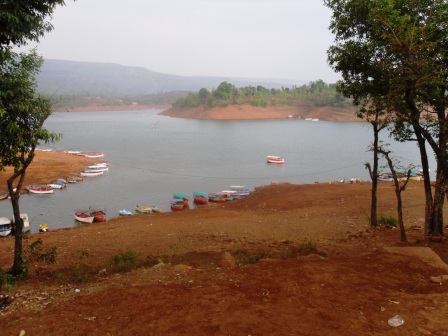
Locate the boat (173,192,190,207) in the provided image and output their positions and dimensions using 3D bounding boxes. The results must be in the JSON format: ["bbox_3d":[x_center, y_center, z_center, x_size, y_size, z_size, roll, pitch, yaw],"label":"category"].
[{"bbox_3d":[-7.564,5.446,80.235,1.700,1.900,5.000,-4,10,-25],"label":"boat"}]

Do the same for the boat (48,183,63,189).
[{"bbox_3d":[-35.163,3.470,95.092,4.200,1.300,1.600,4,10,25],"label":"boat"}]

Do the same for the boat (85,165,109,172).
[{"bbox_3d":[-32.444,0.150,115.414,5.600,1.700,1.800,-2,9,-12],"label":"boat"}]

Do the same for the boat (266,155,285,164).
[{"bbox_3d":[15.069,-2.472,132.389,5.600,2.200,1.800,5,10,30],"label":"boat"}]

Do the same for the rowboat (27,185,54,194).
[{"bbox_3d":[-36.273,4.316,89.575,4.900,1.300,1.700,2,9,13],"label":"rowboat"}]

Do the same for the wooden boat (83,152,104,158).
[{"bbox_3d":[-40.676,-3.769,142.933,5.400,1.100,1.700,-1,9,-9],"label":"wooden boat"}]

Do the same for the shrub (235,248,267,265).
[{"bbox_3d":[0.702,2.350,12.000,0.820,0.400,0.600,0,9,0],"label":"shrub"}]

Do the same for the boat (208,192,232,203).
[{"bbox_3d":[-0.741,5.176,82.981,4.600,1.600,1.700,5,10,28],"label":"boat"}]

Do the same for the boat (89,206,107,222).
[{"bbox_3d":[-19.540,7.097,70.115,1.650,1.900,4.700,-5,10,-32],"label":"boat"}]

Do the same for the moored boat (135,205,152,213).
[{"bbox_3d":[-13.426,6.711,75.674,3.000,1.000,1.600,5,10,32],"label":"moored boat"}]

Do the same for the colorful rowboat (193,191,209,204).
[{"bbox_3d":[-4.233,5.330,81.465,1.600,2.000,4.800,-5,10,-30],"label":"colorful rowboat"}]

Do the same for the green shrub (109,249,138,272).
[{"bbox_3d":[-2.884,2.655,13.000,0.820,0.620,0.720,0,9,0],"label":"green shrub"}]

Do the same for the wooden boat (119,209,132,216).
[{"bbox_3d":[-15.999,7.085,73.368,2.400,0.950,1.450,5,10,32],"label":"wooden boat"}]

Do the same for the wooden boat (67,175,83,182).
[{"bbox_3d":[-33.207,2.618,101.302,3.800,1.100,1.500,4,9,22],"label":"wooden boat"}]

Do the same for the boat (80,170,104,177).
[{"bbox_3d":[-32.369,1.303,111.440,5.500,1.000,1.600,-3,9,-18],"label":"boat"}]

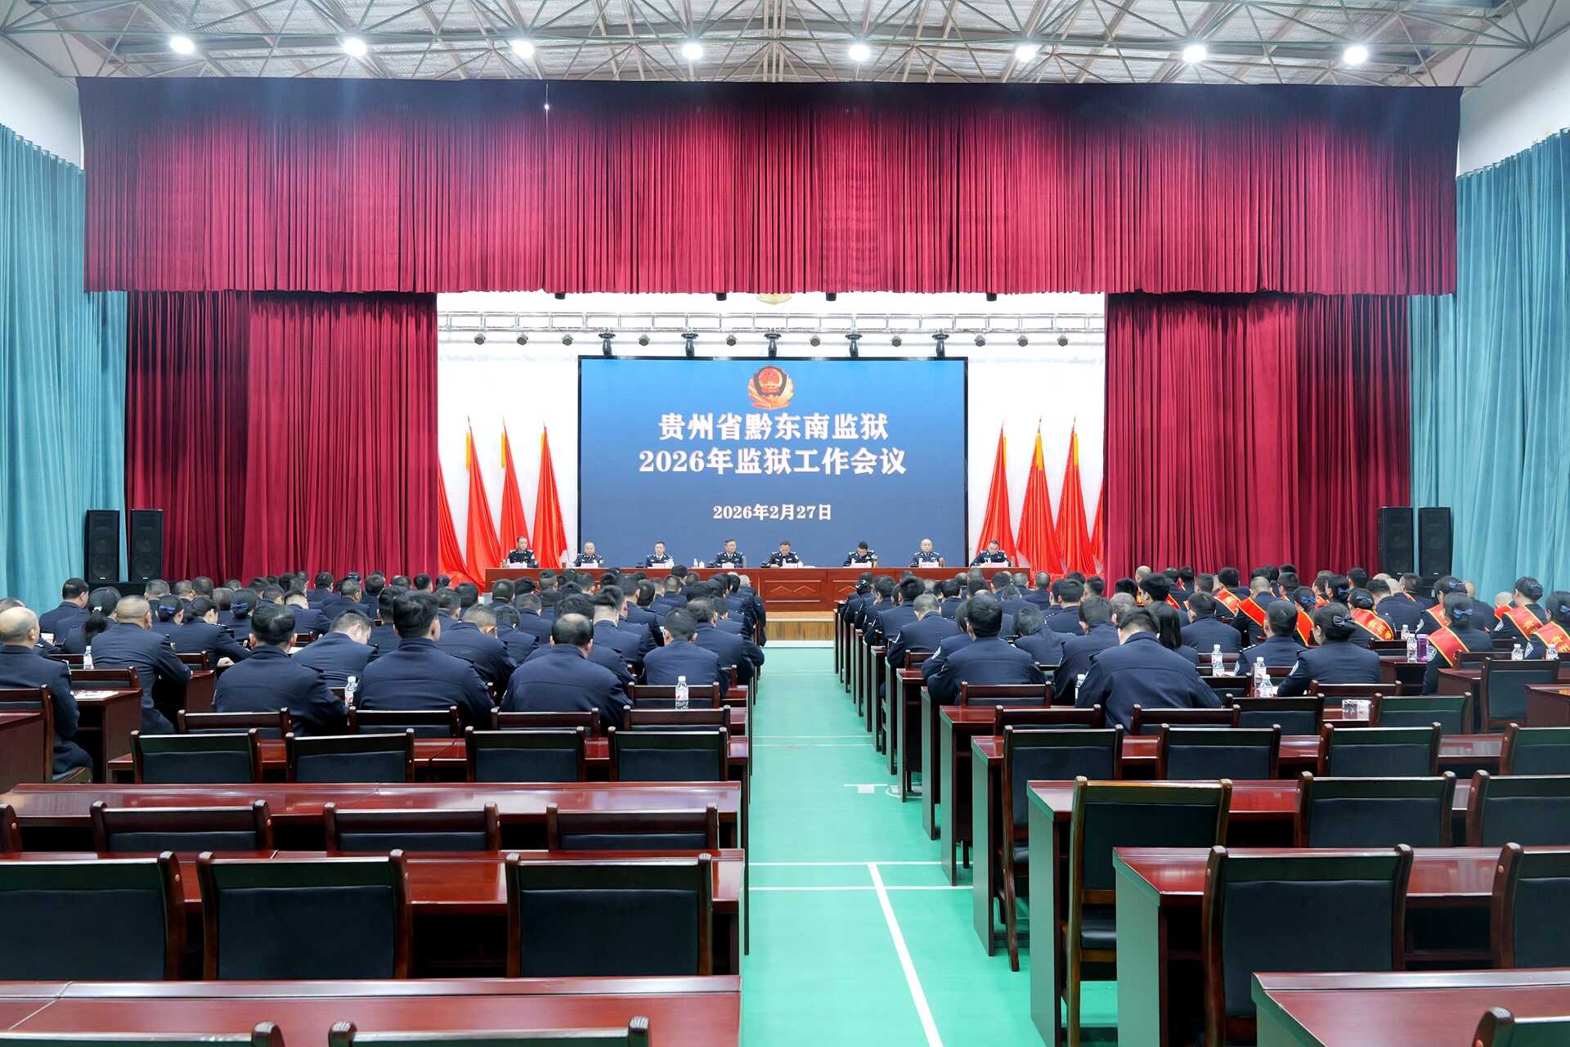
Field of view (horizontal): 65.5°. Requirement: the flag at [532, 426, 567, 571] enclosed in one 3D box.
[{"bbox_3d":[-4.554,-0.263,23.800,0.717,3.396,0.500,0,-1,-1],"label":"flag"}]

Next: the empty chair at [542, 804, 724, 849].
[{"bbox_3d":[-0.395,1.180,3.379,0.445,0.910,0.530,0,-1,-1],"label":"empty chair"}]

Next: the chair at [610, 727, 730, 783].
[{"bbox_3d":[-0.434,1.197,4.700,0.455,0.920,0.530,0,-1,-1],"label":"chair"}]

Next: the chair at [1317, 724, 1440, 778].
[{"bbox_3d":[2.208,1.198,4.760,0.455,0.920,0.530,0,-1,-1],"label":"chair"}]

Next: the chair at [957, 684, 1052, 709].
[{"bbox_3d":[1.086,1.259,6.285,0.460,0.920,0.560,0,-1,-1],"label":"chair"}]

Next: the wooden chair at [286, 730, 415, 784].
[{"bbox_3d":[-1.612,1.208,4.623,0.445,0.910,0.530,0,-1,-12],"label":"wooden chair"}]

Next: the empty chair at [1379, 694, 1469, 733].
[{"bbox_3d":[2.936,1.260,5.915,0.460,0.920,0.560,0,-1,-7],"label":"empty chair"}]

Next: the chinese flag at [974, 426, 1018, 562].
[{"bbox_3d":[4.124,-0.251,23.800,0.861,3.372,0.500,0,-1,-1],"label":"chinese flag"}]

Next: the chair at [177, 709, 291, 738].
[{"bbox_3d":[-2.266,1.220,5.189,0.460,0.920,0.560,0,-1,-8],"label":"chair"}]

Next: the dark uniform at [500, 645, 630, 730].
[{"bbox_3d":[-0.930,0.829,5.200,0.550,0.620,0.480,0,-1,-1],"label":"dark uniform"}]

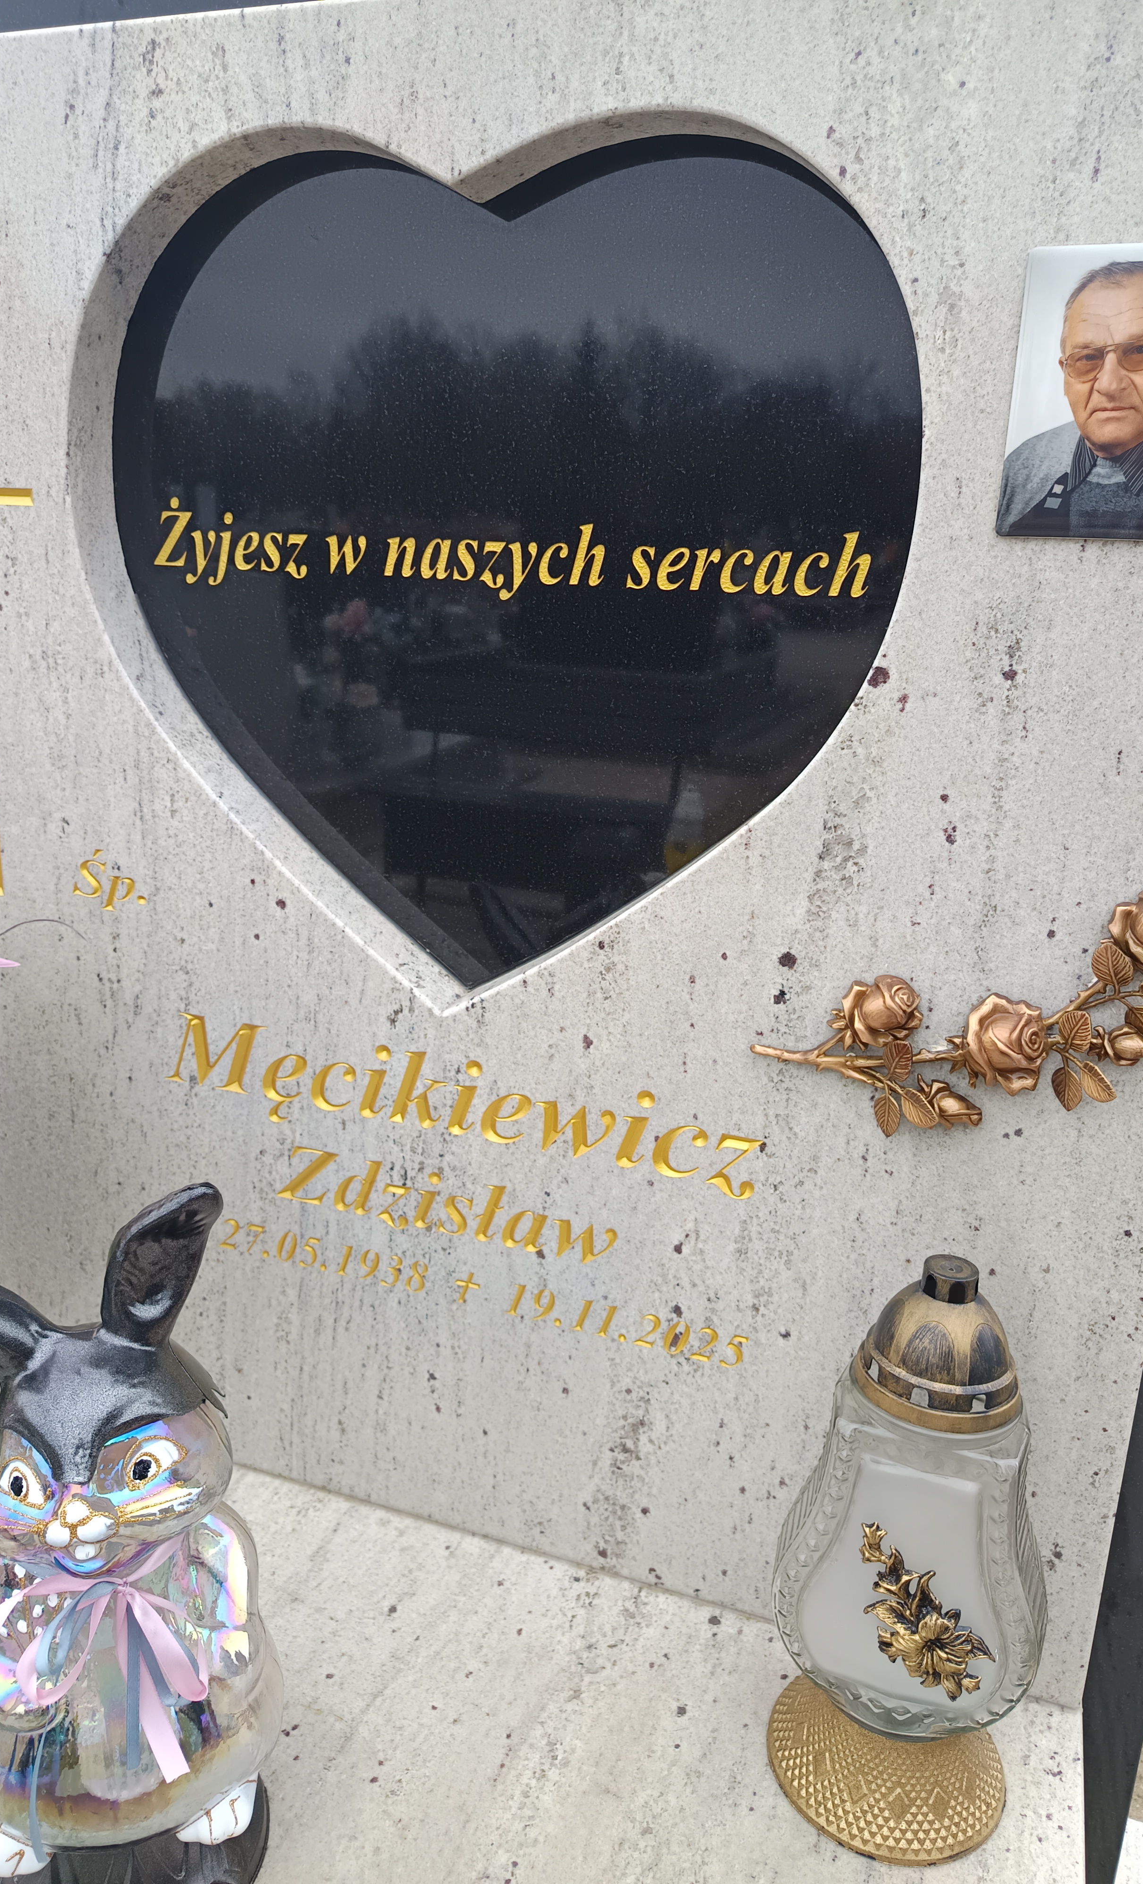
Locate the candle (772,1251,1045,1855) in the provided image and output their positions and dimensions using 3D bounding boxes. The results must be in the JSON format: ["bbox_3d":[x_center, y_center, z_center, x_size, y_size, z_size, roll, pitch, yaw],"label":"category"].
[{"bbox_3d":[0.216,0.369,0.823,0.168,0.367,0.155,8,17,21],"label":"candle"}]

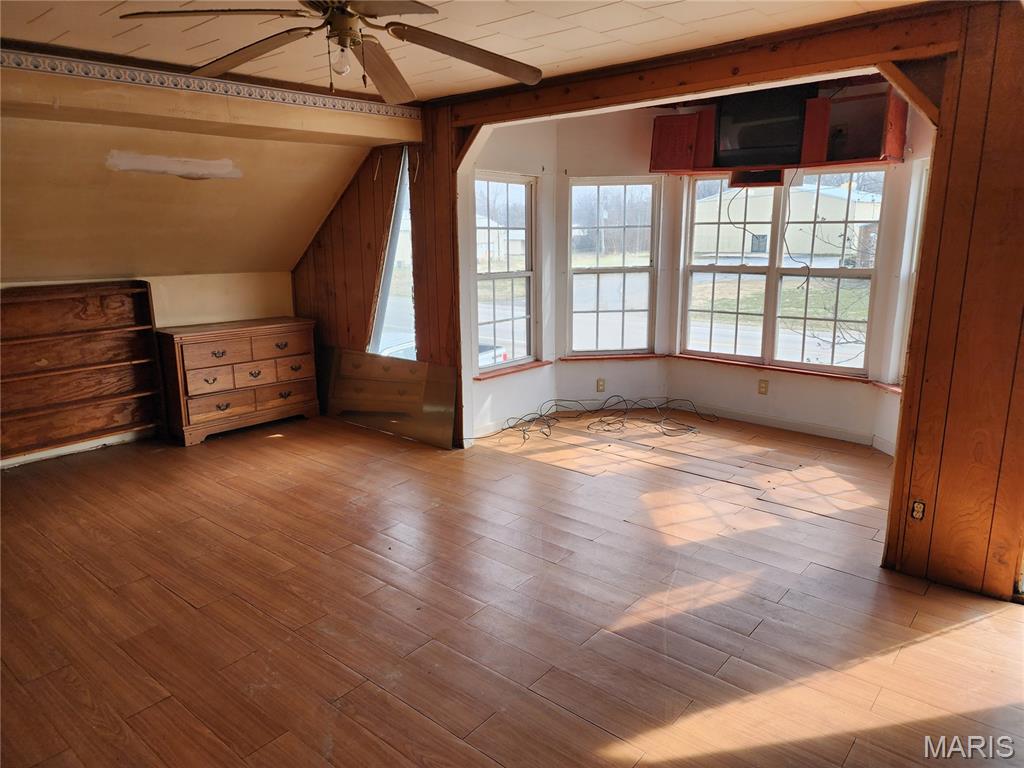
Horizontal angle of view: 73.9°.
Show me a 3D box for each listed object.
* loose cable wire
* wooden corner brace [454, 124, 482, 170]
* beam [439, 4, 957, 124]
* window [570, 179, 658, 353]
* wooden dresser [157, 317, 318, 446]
[{"bbox_3d":[0.607,0.259,5.372,1.870,0.170,0.850,-2,12,-5],"label":"loose cable wire"},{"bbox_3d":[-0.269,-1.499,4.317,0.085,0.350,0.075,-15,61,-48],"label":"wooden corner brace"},{"bbox_3d":[0.684,-1.545,3.512,2.770,0.165,0.130,10,16,39],"label":"beam"},{"bbox_3d":[0.854,-0.971,5.695,0.770,1.460,0.100,-2,12,-6],"label":"window"},{"bbox_3d":[-2.164,-0.059,5.450,0.420,0.805,1.150,11,17,42],"label":"wooden dresser"}]

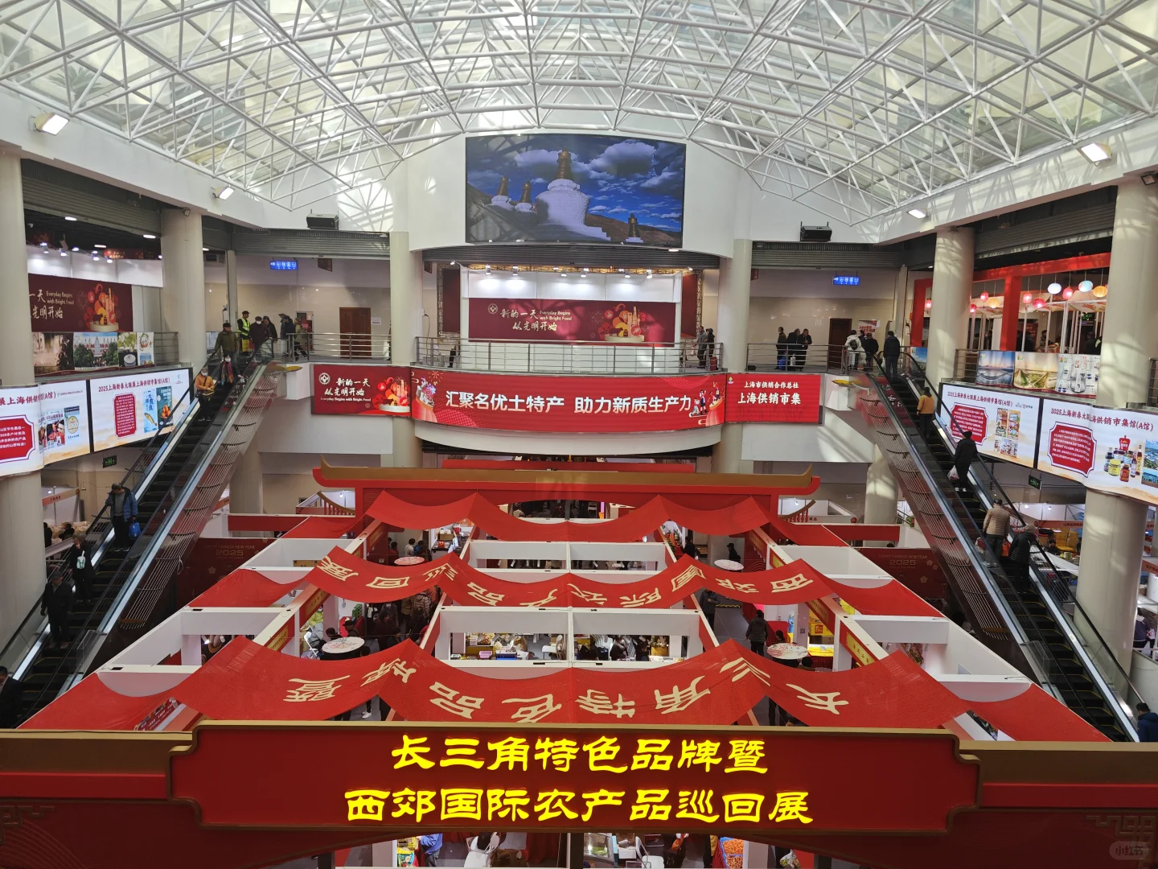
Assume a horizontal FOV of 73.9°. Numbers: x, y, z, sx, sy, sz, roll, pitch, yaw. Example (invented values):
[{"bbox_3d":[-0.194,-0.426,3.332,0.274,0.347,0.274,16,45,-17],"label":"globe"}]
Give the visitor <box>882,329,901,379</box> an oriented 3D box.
[{"bbox_3d":[10.877,-2.735,26.783,0.560,1.690,0.360,1,7,-1],"label":"visitor"}]

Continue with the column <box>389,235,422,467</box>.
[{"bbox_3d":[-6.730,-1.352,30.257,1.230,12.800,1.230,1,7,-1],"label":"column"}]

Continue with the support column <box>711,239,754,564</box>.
[{"bbox_3d":[5.931,-1.058,30.164,1.120,12.730,1.120,1,7,-1],"label":"support column"}]

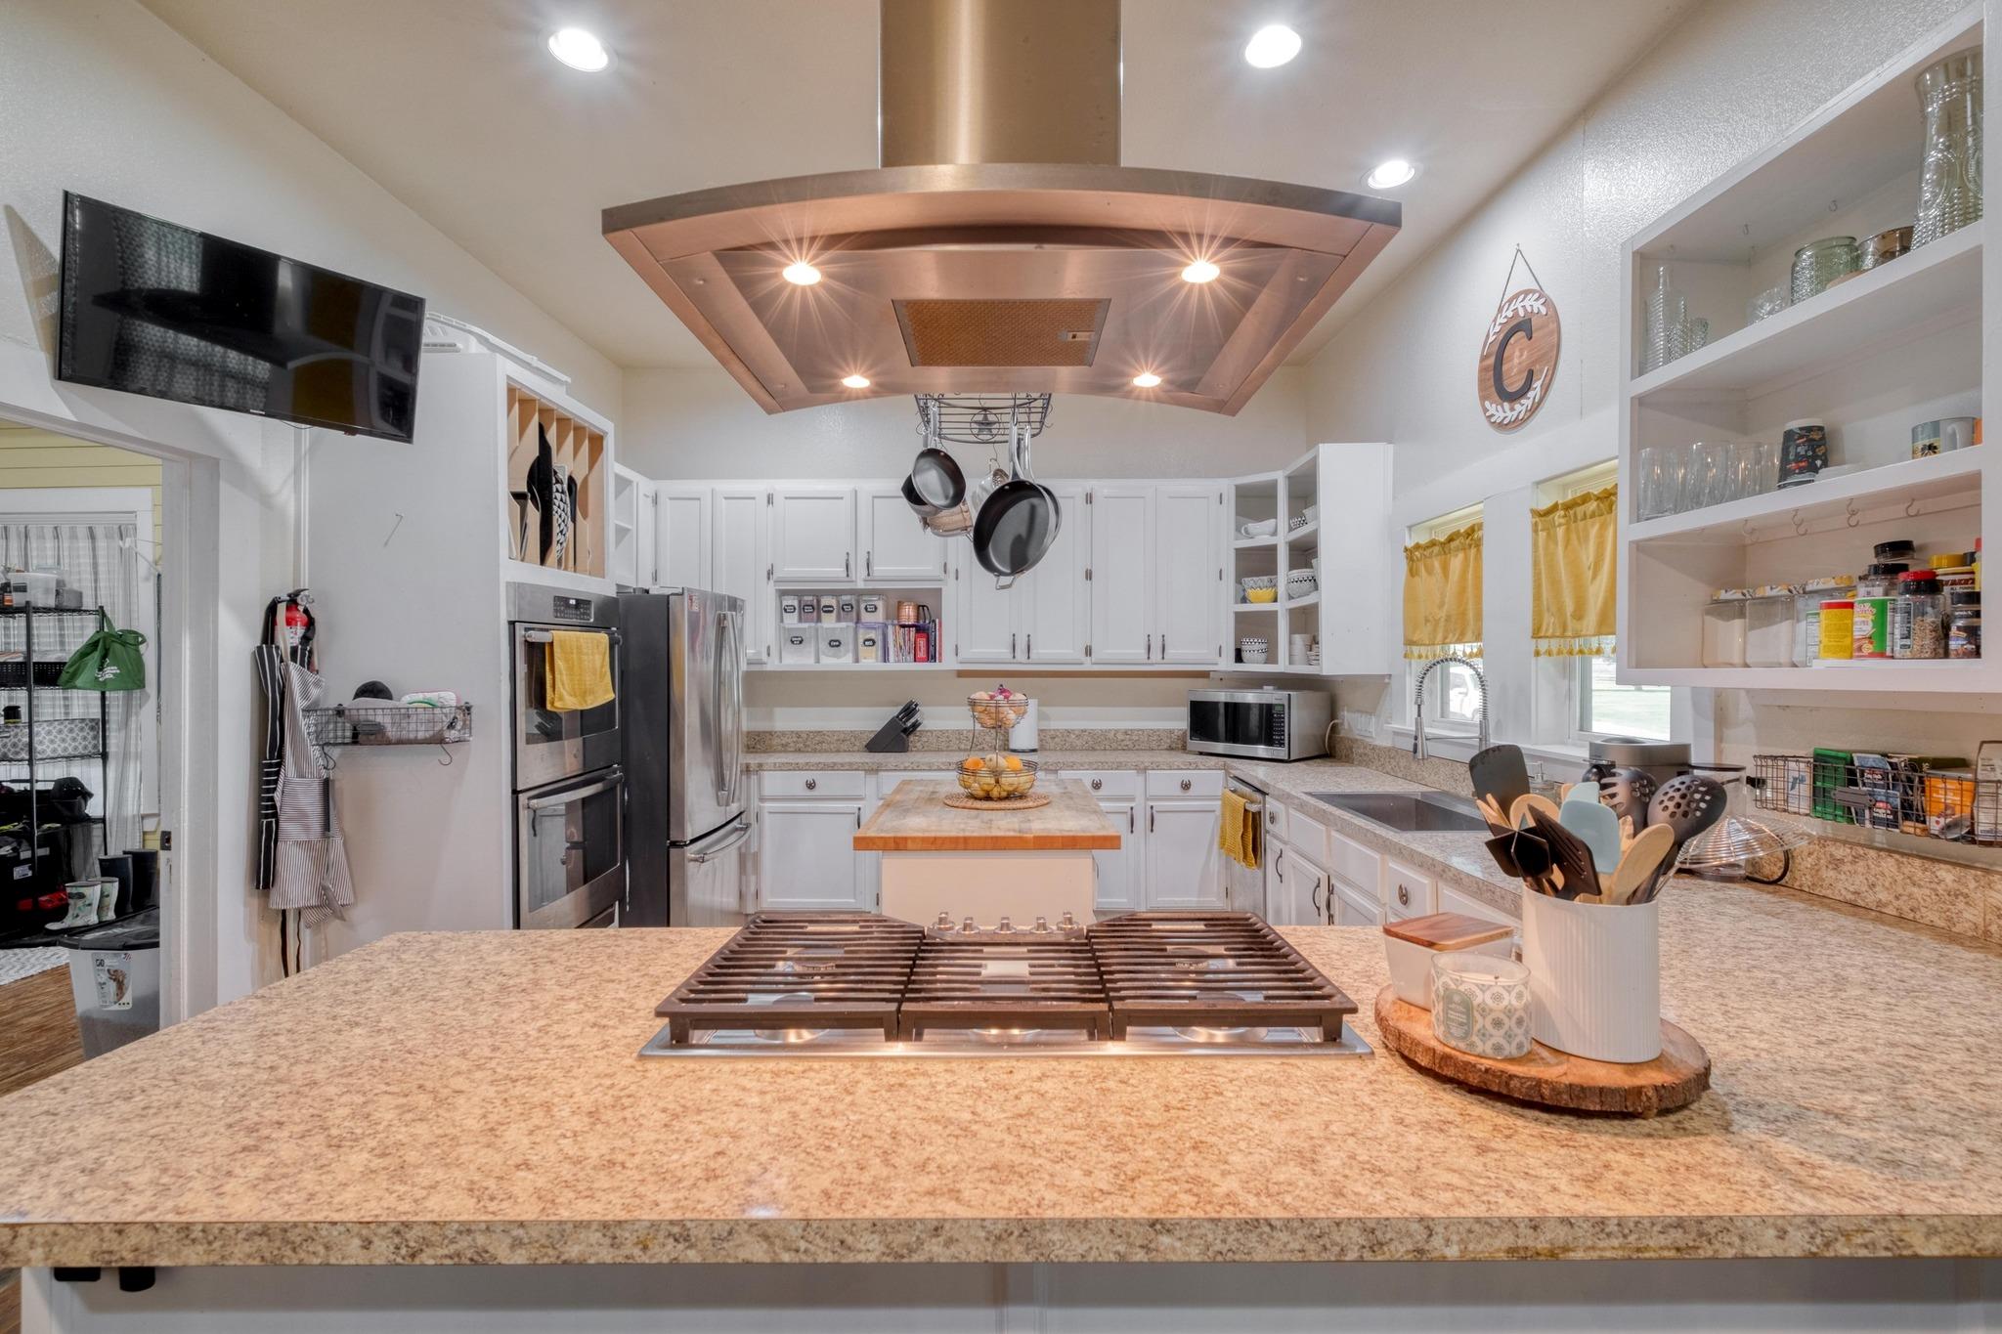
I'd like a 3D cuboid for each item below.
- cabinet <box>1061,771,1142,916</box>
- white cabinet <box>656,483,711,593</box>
[{"bbox_3d":[0.535,0.935,4.680,0.440,0.820,0.590,0,0,0],"label":"cabinet"},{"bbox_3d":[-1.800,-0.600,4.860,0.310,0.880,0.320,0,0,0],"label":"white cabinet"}]

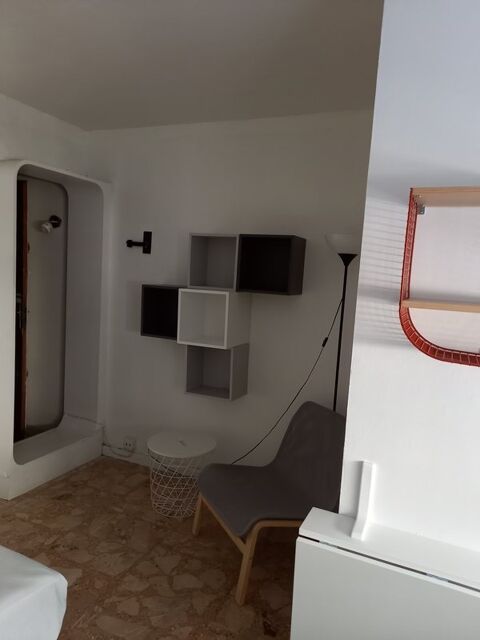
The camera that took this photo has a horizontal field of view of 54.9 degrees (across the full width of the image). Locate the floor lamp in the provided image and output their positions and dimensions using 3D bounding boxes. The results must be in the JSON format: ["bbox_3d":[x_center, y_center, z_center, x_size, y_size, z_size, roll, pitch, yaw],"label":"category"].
[{"bbox_3d":[0.572,0.386,2.747,0.262,1.756,0.262,6,6,24],"label":"floor lamp"}]

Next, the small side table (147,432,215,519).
[{"bbox_3d":[-0.381,0.990,2.935,0.440,0.420,0.440,3,6,0],"label":"small side table"}]

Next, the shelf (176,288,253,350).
[{"bbox_3d":[-0.160,-0.023,3.015,0.350,0.350,0.350,6,6,24],"label":"shelf"}]

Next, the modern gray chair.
[{"bbox_3d":[0.210,0.898,2.507,0.760,0.750,0.640,0,7,-25],"label":"modern gray chair"}]

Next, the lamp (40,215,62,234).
[{"bbox_3d":[-1.555,-0.792,3.803,0.120,0.150,0.130,6,6,24],"label":"lamp"}]

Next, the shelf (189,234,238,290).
[{"bbox_3d":[-0.122,-0.375,3.025,0.350,0.350,0.250,6,6,24],"label":"shelf"}]

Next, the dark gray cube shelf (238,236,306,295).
[{"bbox_3d":[0.197,-0.344,2.884,0.350,0.350,0.250,6,6,24],"label":"dark gray cube shelf"}]

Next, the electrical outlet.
[{"bbox_3d":[-0.860,0.962,3.578,0.095,0.100,0.040,6,6,24],"label":"electrical outlet"}]

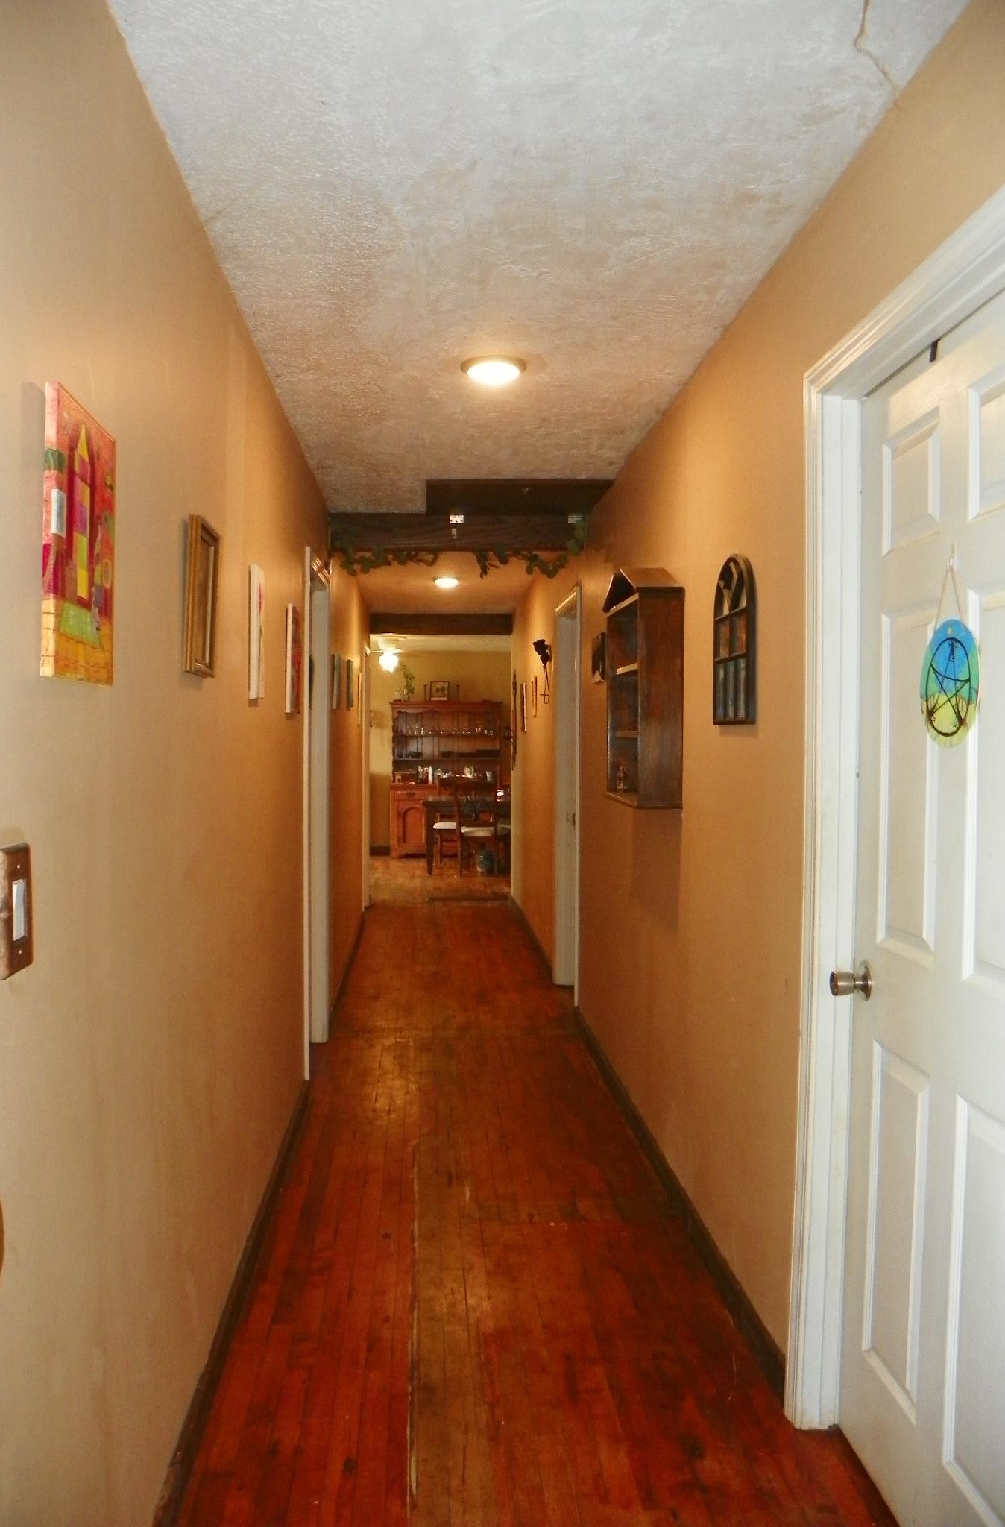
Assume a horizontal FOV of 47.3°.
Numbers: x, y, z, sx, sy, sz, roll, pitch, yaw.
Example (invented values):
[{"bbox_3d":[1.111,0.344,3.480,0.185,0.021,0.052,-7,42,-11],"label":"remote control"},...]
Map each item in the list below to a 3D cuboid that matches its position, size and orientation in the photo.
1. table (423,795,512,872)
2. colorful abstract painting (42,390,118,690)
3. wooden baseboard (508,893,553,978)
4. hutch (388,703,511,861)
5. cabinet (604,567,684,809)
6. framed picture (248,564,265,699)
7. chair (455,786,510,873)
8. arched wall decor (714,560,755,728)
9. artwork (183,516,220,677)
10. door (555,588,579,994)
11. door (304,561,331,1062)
[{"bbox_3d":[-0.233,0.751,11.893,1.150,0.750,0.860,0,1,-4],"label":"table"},{"bbox_3d":[-0.560,-0.290,1.525,0.020,0.356,0.270,0,1,-4],"label":"colorful abstract painting"},{"bbox_3d":[0.178,1.143,8.018,0.022,0.085,2.900,0,2,-4],"label":"wooden baseboard"},{"bbox_3d":[-0.643,0.179,13.365,1.320,1.820,0.460,0,1,-4],"label":"hutch"},{"bbox_3d":[0.447,-0.249,3.713,0.140,0.745,0.620,0,2,-4],"label":"cabinet"},{"bbox_3d":[-0.650,-0.347,3.065,0.022,0.350,0.180,0,1,-4],"label":"framed picture"},{"bbox_3d":[-0.253,0.661,11.689,0.460,0.940,0.500,0,1,-4],"label":"chair"},{"bbox_3d":[0.569,-0.307,2.830,0.025,0.412,0.300,0,1,-4],"label":"arched wall decor"},{"bbox_3d":[-0.601,-0.330,2.311,0.025,0.305,0.215,0,2,-4],"label":"artwork"},{"bbox_3d":[0.380,0.176,6.108,0.120,2.070,0.800,0,2,-4],"label":"door"},{"bbox_3d":[-0.823,0.204,4.853,0.120,2.070,0.760,0,2,-4],"label":"door"}]

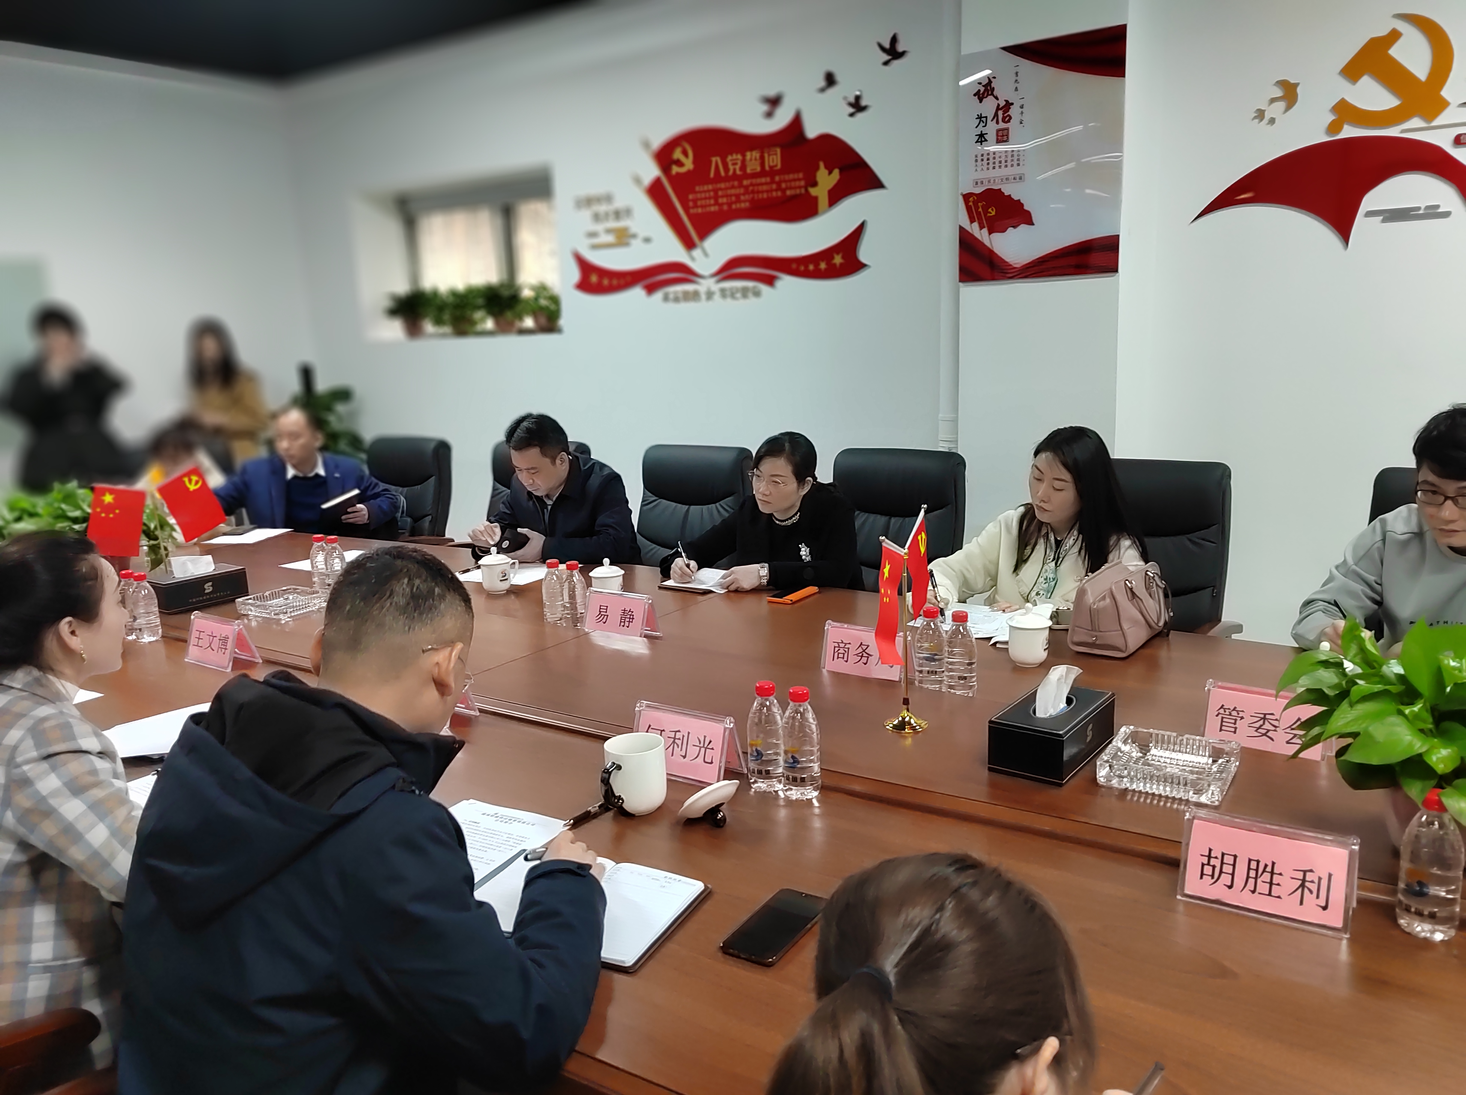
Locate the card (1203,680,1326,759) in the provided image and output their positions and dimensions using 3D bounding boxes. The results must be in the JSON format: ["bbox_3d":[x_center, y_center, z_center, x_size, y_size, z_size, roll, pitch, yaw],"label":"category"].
[{"bbox_3d":[0.948,0.296,1.729,0.195,0.103,0.080,6,13,38],"label":"card"}]

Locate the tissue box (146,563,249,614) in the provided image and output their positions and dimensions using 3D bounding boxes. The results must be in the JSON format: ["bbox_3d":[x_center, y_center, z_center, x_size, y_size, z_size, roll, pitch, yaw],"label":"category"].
[{"bbox_3d":[-1.745,0.133,3.172,0.134,0.088,0.268,5,13,32],"label":"tissue box"}]

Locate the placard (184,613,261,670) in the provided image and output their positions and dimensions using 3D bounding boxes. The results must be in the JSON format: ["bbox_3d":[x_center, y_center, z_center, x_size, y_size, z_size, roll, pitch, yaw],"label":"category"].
[{"bbox_3d":[-1.302,0.236,2.473,0.195,0.110,0.080,5,13,31],"label":"placard"}]

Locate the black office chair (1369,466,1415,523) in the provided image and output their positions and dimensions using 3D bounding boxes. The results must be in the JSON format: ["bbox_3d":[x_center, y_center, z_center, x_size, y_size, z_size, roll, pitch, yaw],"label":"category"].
[{"bbox_3d":[1.990,0.355,2.653,0.600,1.089,0.670,4,12,29],"label":"black office chair"}]

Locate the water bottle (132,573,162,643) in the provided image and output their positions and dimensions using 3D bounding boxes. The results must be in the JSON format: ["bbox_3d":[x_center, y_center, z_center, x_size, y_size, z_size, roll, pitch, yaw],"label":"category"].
[{"bbox_3d":[-1.557,0.159,2.581,0.061,0.175,0.061,5,14,31],"label":"water bottle"}]

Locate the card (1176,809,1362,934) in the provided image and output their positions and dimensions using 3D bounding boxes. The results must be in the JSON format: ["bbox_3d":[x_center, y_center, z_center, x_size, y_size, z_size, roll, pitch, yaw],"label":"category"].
[{"bbox_3d":[0.696,0.413,1.272,0.195,0.110,0.080,5,13,31],"label":"card"}]

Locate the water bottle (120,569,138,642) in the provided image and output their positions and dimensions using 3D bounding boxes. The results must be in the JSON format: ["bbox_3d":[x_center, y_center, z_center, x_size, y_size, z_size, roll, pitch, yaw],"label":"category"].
[{"bbox_3d":[-1.680,0.161,2.723,0.063,0.183,0.063,5,13,30],"label":"water bottle"}]

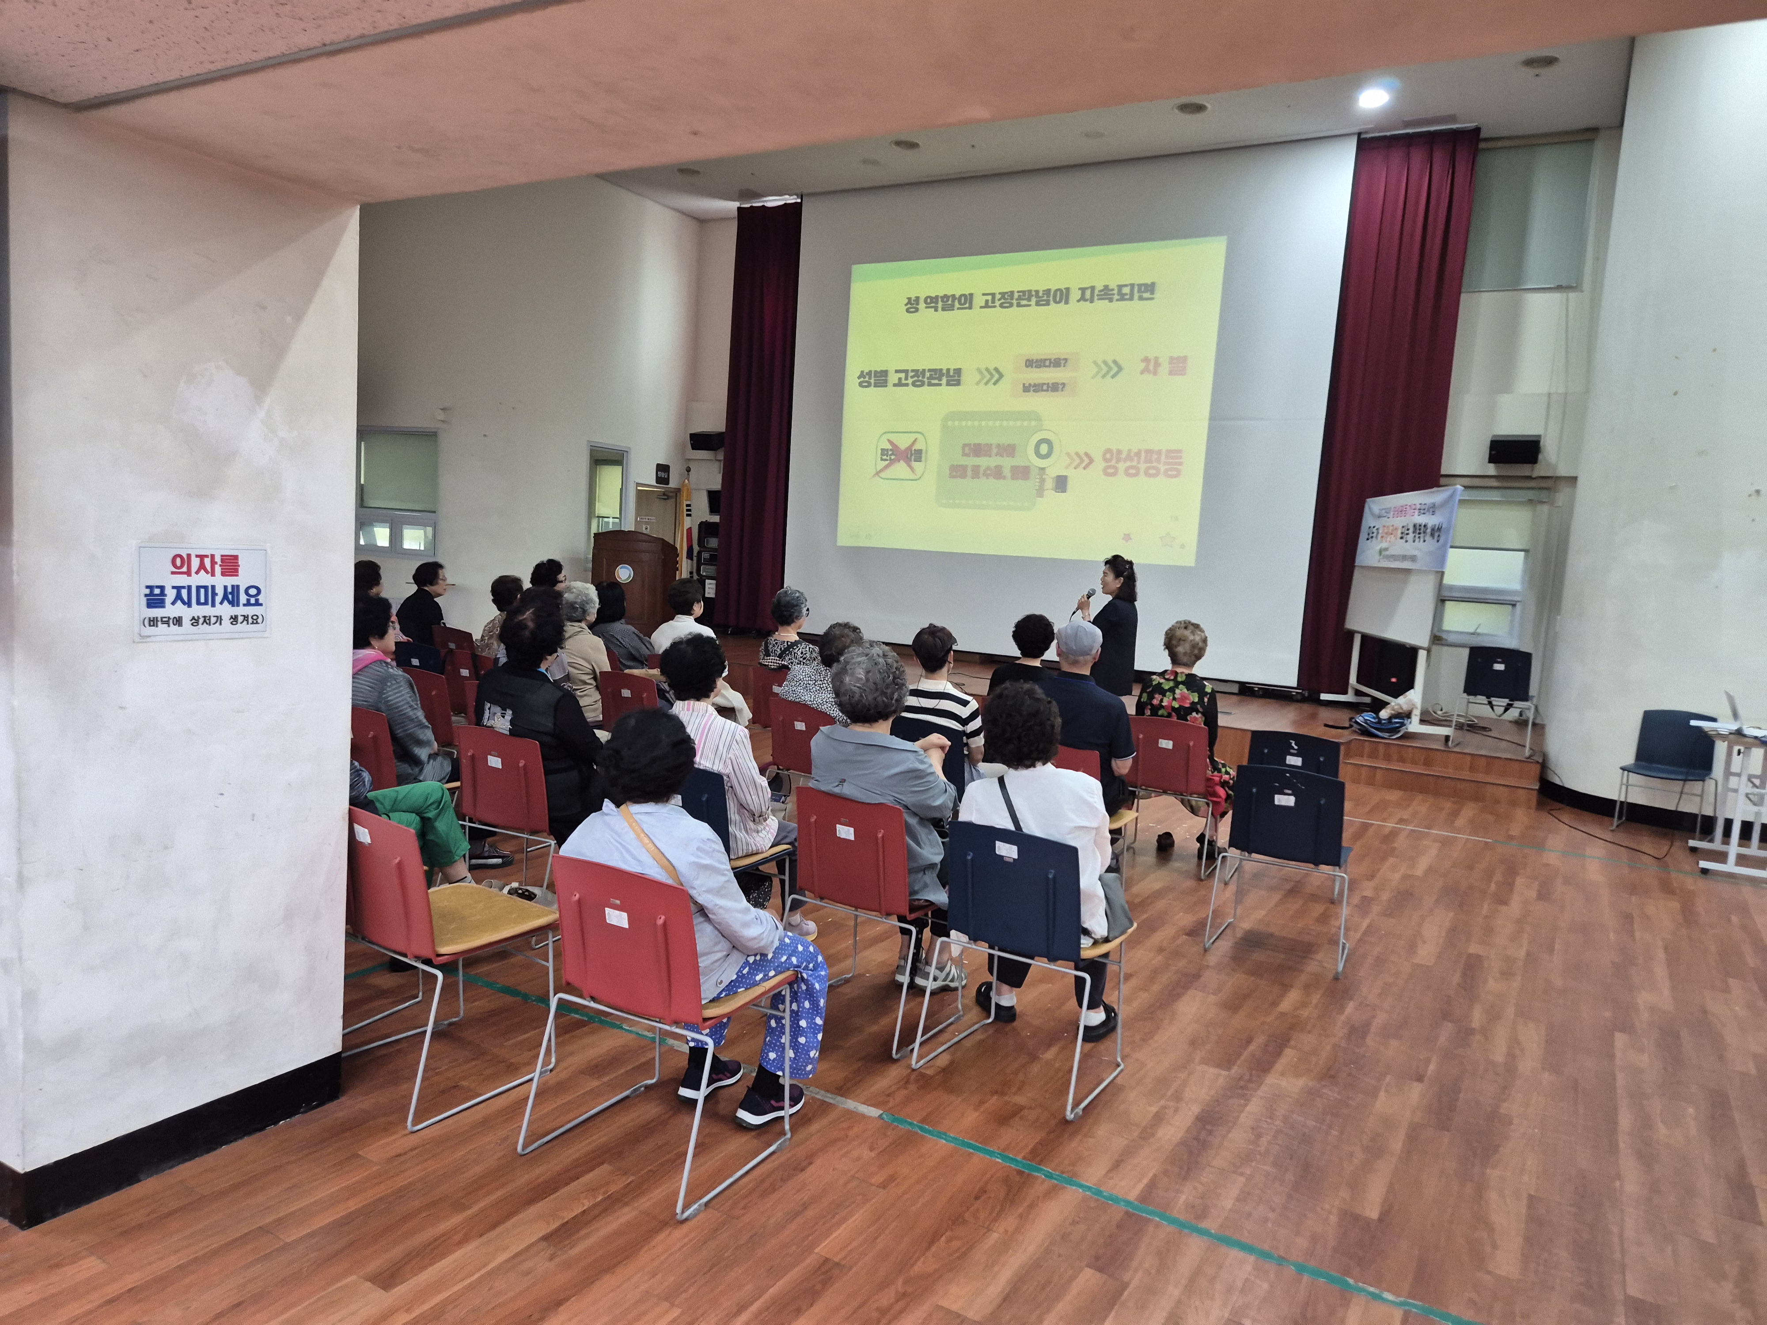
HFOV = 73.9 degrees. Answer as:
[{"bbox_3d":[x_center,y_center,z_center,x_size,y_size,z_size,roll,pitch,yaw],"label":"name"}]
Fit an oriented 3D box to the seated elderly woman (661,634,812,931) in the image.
[{"bbox_3d":[-0.596,0.492,4.440,0.470,1.210,0.672,7,6,27],"label":"seated elderly woman"}]

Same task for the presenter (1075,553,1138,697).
[{"bbox_3d":[1.378,0.146,7.341,0.400,1.645,0.460,4,6,6],"label":"presenter"}]

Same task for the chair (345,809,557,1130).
[{"bbox_3d":[-1.290,0.797,3.415,0.515,0.800,0.510,8,7,36],"label":"chair"}]

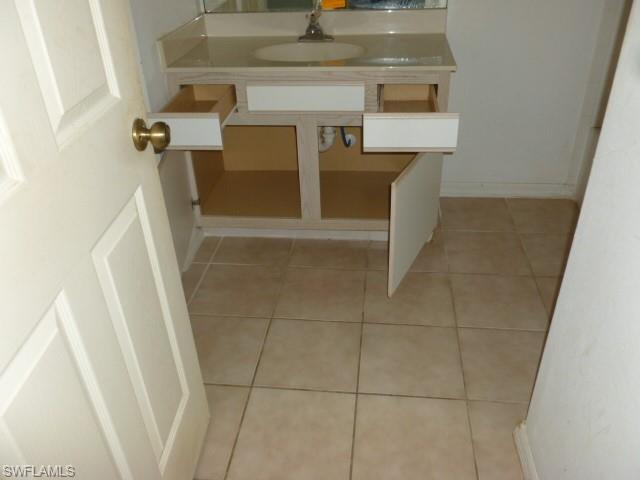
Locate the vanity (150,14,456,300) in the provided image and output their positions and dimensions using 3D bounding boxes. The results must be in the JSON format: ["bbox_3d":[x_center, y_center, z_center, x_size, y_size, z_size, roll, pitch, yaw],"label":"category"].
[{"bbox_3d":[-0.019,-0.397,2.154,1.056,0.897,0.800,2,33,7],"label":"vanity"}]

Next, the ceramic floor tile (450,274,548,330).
[{"bbox_3d":[0.664,0.230,1.937,0.326,0.010,0.326,2,32,7],"label":"ceramic floor tile"}]

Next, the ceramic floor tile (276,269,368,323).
[{"bbox_3d":[0.010,0.212,2.044,0.330,0.010,0.330,2,33,7],"label":"ceramic floor tile"}]

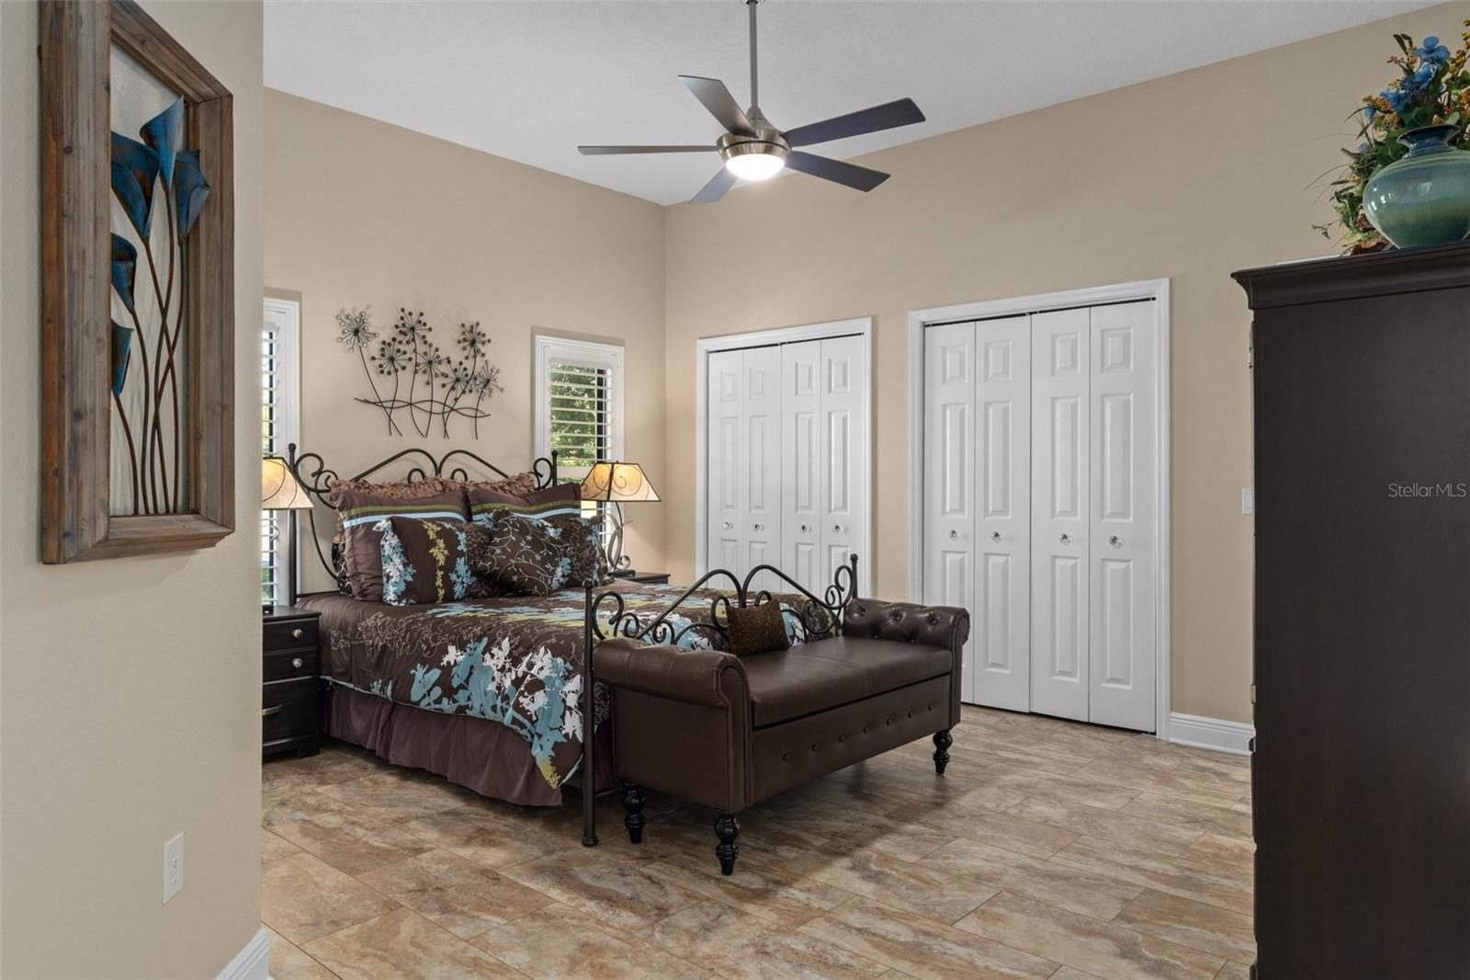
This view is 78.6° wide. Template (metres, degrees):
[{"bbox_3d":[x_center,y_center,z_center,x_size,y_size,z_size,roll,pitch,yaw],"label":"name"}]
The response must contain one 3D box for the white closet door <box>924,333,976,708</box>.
[{"bbox_3d":[1.158,0.121,4.829,0.295,2.007,0.036,0,0,39],"label":"white closet door"}]

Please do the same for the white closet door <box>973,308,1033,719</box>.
[{"bbox_3d":[1.393,0.120,4.650,0.296,2.000,0.040,0,0,40],"label":"white closet door"}]

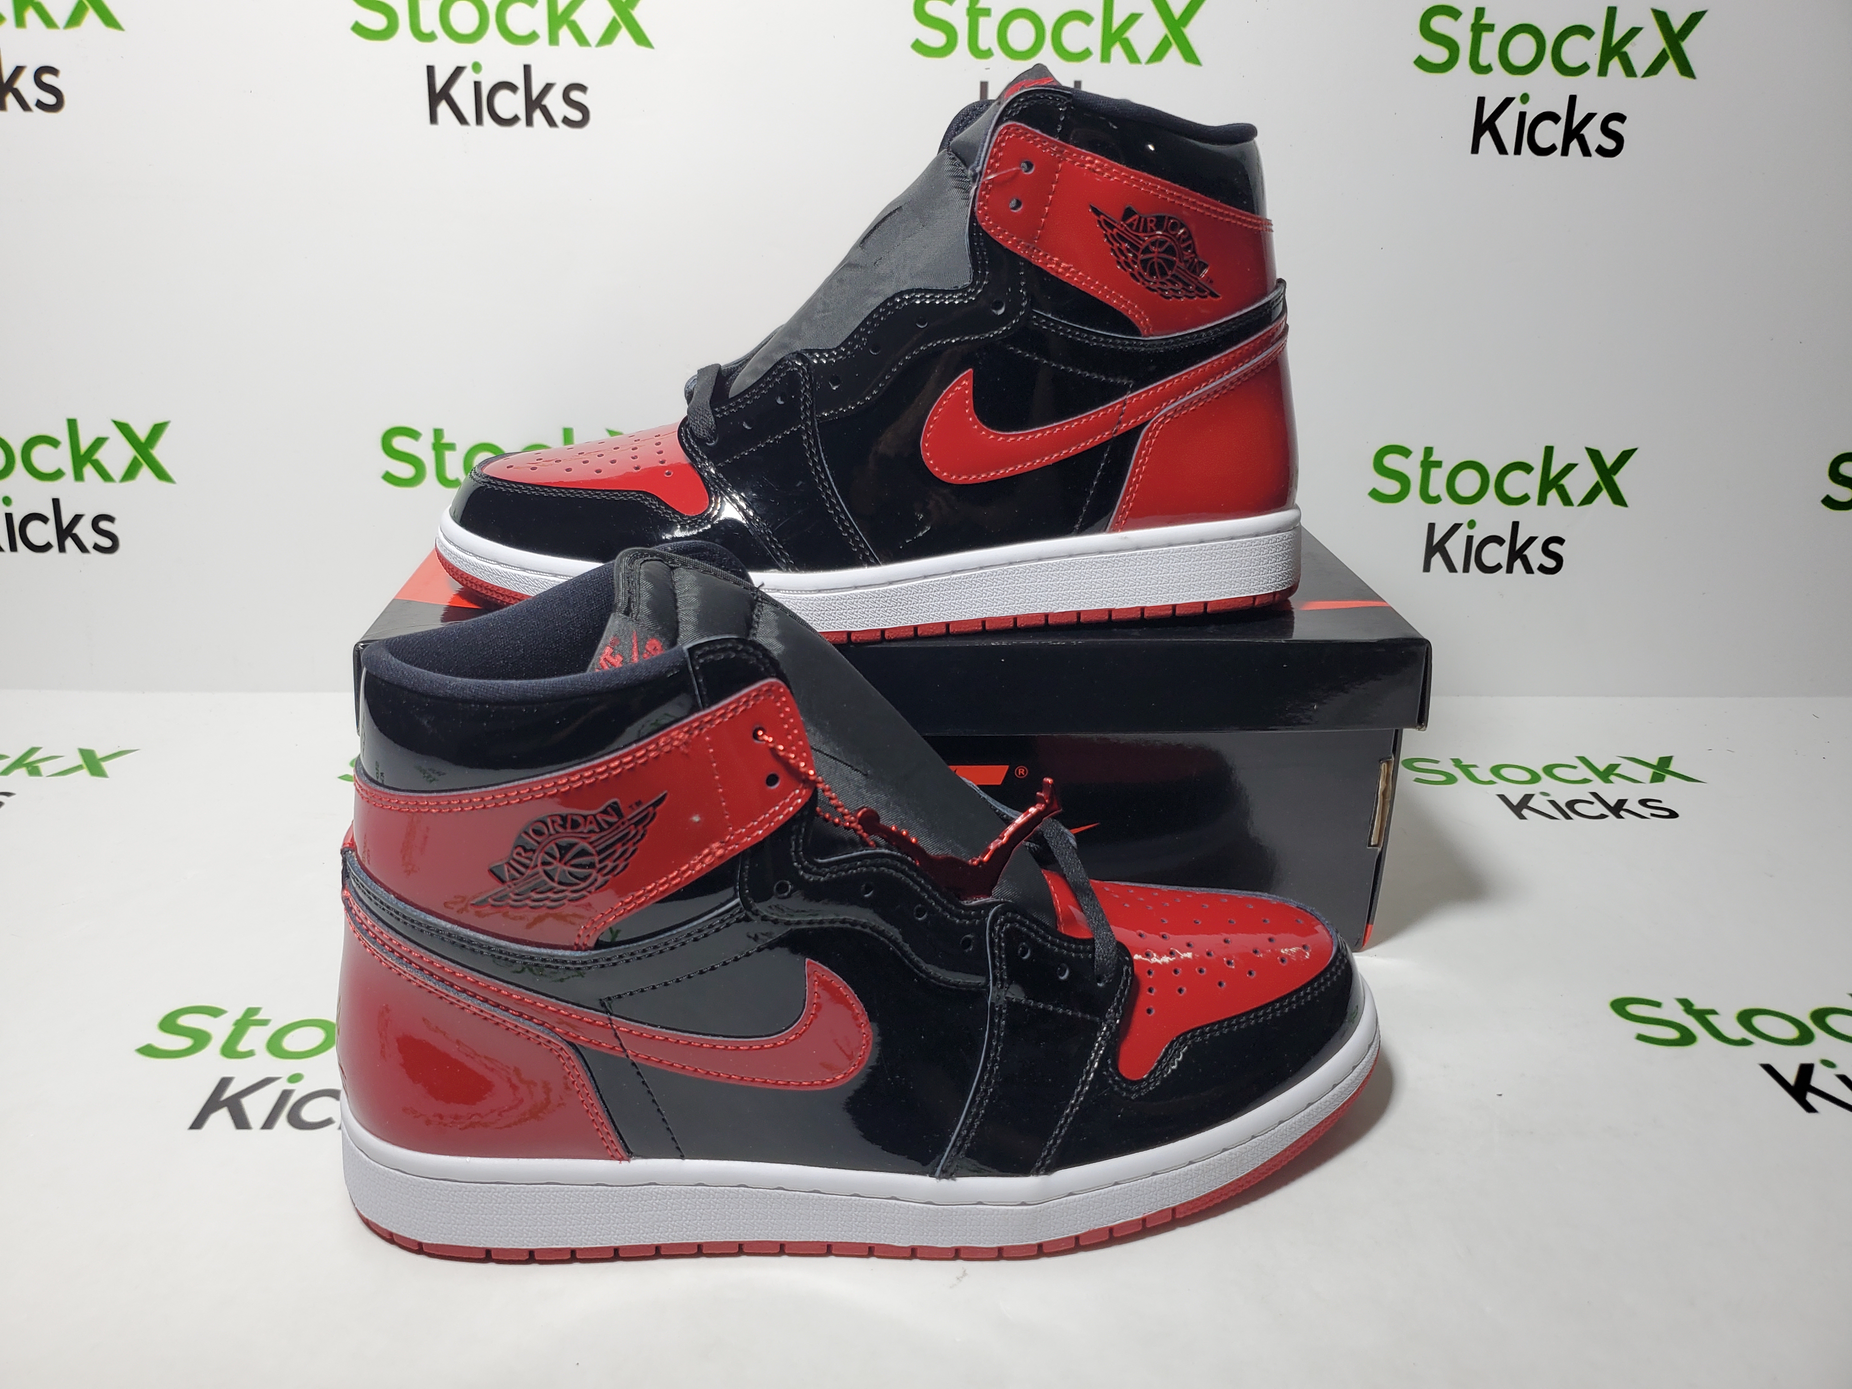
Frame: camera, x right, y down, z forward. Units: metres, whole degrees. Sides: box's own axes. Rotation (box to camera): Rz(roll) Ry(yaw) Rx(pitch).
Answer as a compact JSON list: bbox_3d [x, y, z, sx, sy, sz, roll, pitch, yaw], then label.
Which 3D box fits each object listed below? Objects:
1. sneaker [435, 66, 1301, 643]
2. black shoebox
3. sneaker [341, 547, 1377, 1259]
[{"bbox_3d":[-0.010,-0.117,0.463,0.304,0.175,0.109,-4,24,-12],"label":"sneaker"},{"bbox_3d":[-0.015,-0.006,0.583,0.350,0.124,0.230,0,23,-4],"label":"black shoebox"},{"bbox_3d":[-0.012,0.052,0.385,0.304,0.175,0.109,-2,23,-8],"label":"sneaker"}]

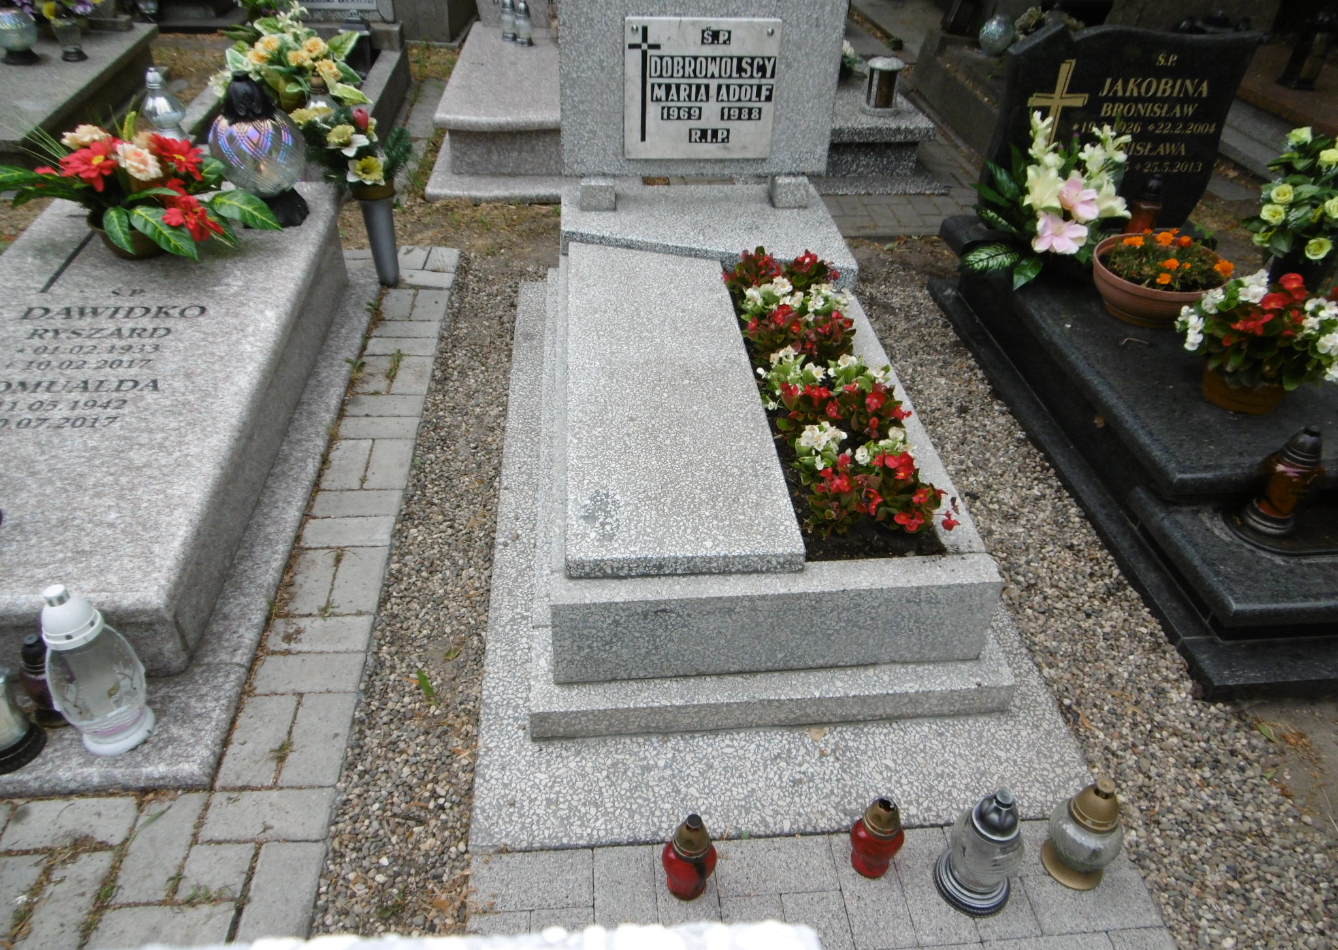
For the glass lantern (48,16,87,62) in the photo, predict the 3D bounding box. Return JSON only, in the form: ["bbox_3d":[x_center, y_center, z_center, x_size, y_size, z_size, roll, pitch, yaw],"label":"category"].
[{"bbox_3d":[-2.716,-2.005,4.174,0.125,0.237,0.125,-2,39,-5],"label":"glass lantern"}]

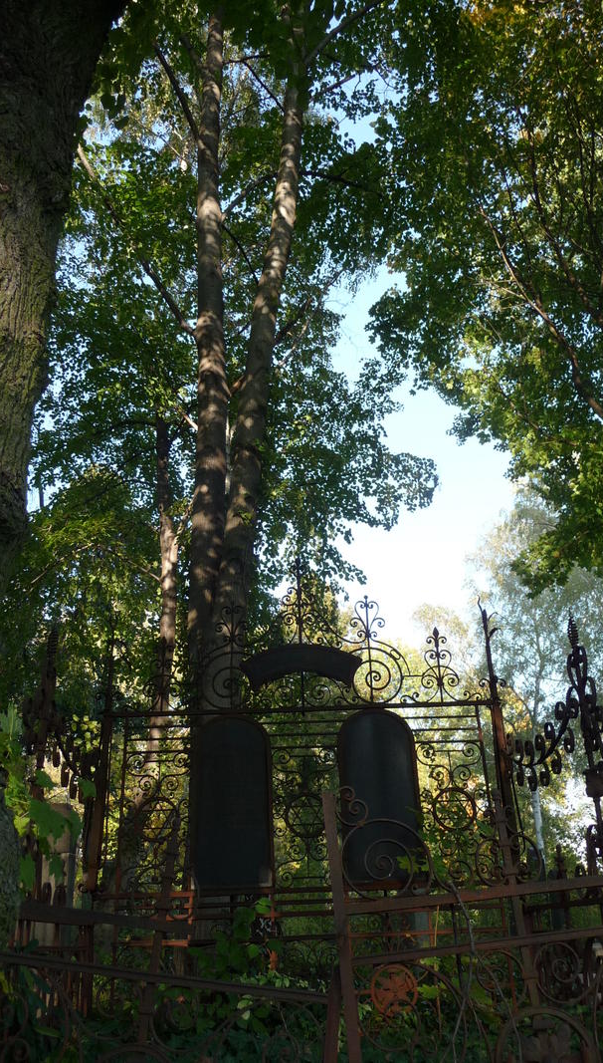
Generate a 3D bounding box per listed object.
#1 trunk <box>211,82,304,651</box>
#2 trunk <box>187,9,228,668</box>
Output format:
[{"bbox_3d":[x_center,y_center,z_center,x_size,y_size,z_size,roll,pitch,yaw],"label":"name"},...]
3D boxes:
[{"bbox_3d":[-0.456,-2.768,11.393,0.410,9.230,0.410,4,-24,2],"label":"trunk"},{"bbox_3d":[-1.212,-3.464,11.724,0.390,11.190,0.390,-2,-25,0],"label":"trunk"}]

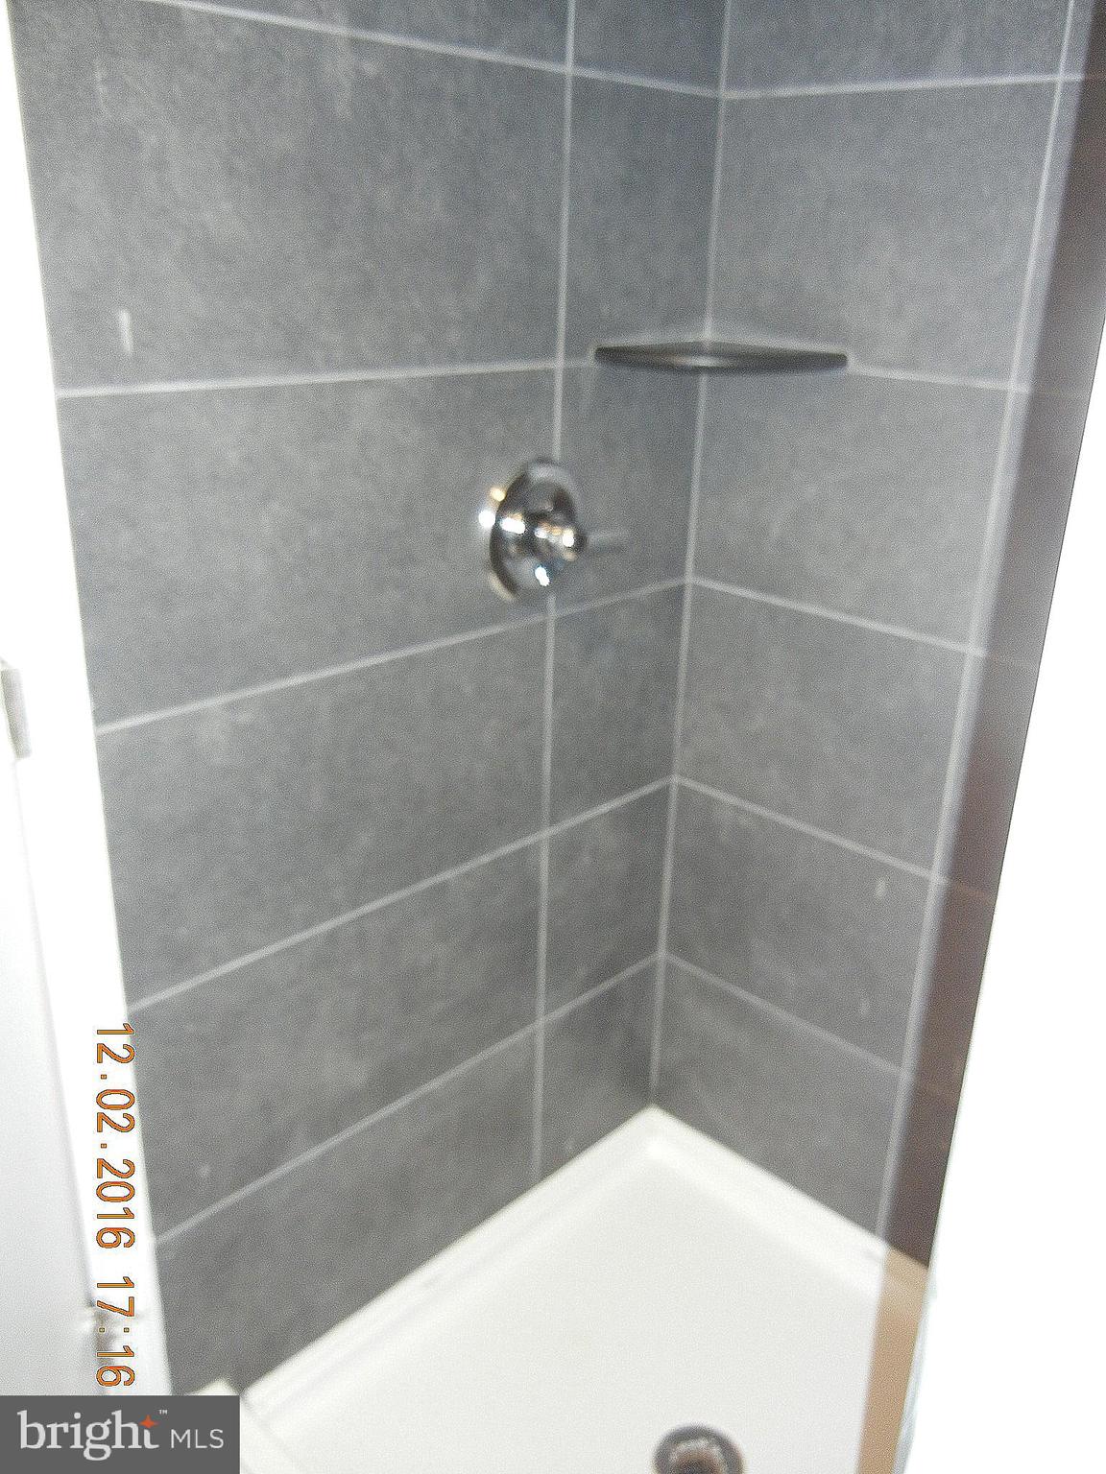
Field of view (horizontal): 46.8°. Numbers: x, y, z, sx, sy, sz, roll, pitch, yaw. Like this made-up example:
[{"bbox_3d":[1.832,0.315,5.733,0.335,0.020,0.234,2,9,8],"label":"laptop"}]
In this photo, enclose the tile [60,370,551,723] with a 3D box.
[{"bbox_3d":[-0.210,-0.223,1.344,0.010,0.301,0.610,21,28,39],"label":"tile"}]

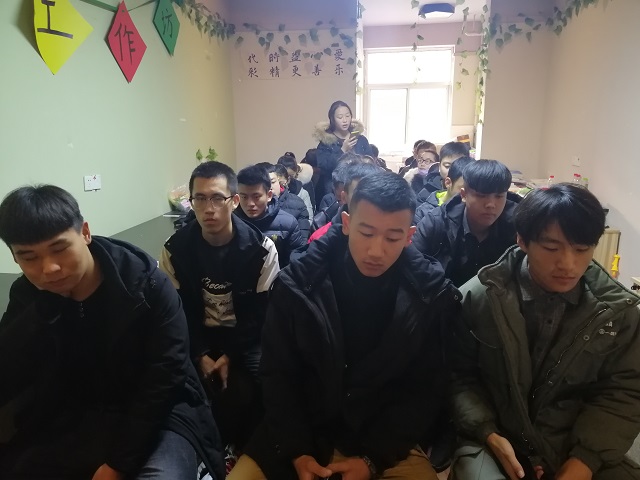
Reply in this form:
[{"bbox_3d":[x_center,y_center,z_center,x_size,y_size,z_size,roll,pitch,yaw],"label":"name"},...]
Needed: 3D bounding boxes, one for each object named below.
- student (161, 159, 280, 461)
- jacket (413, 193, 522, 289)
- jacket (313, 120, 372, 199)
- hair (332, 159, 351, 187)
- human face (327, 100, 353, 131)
[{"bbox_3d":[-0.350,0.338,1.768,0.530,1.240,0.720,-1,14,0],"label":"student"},{"bbox_3d":[0.632,0.117,1.935,0.570,0.620,0.420,-1,14,0],"label":"jacket"},{"bbox_3d":[0.190,-0.637,4.096,0.510,0.760,0.360,-4,14,-14],"label":"jacket"},{"bbox_3d":[0.141,-0.318,2.300,0.180,0.170,0.200,0,14,4],"label":"hair"},{"bbox_3d":[0.164,-1.044,4.030,0.190,0.250,0.200,-6,14,-19],"label":"human face"}]

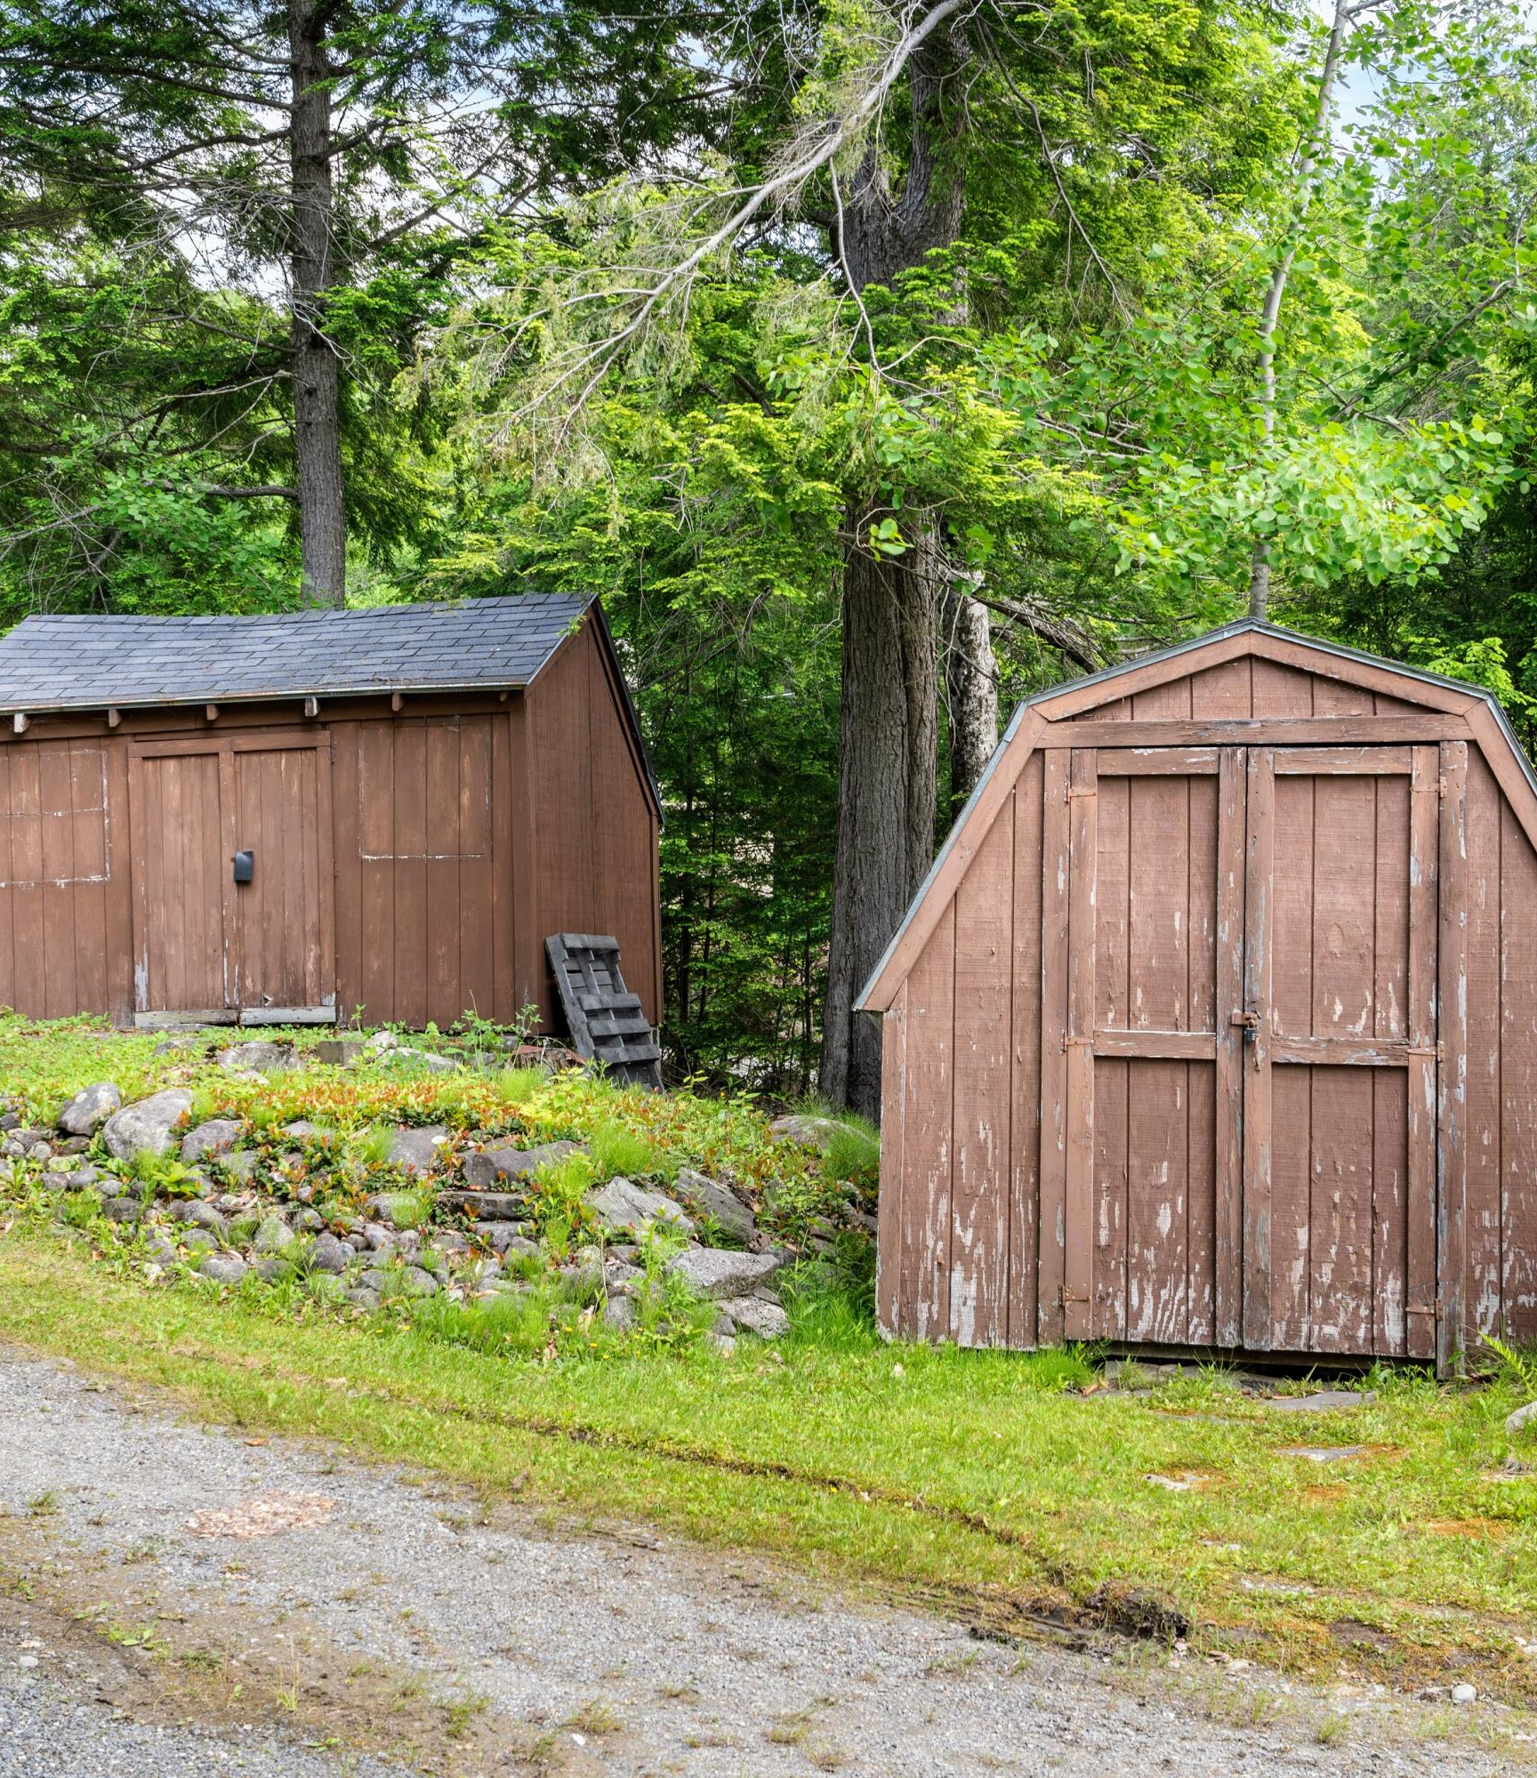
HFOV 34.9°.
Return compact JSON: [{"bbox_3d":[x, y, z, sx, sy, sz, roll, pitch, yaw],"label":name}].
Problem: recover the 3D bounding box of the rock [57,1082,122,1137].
[{"bbox_3d":[-3.141,1.016,11.300,0.299,0.265,0.260,0,0,0],"label":"rock"}]

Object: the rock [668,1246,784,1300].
[{"bbox_3d":[-0.152,1.361,8.680,0.410,0.200,0.300,0,-1,-1],"label":"rock"}]

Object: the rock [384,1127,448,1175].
[{"bbox_3d":[-1.499,1.112,10.400,0.275,0.208,0.250,0,0,0],"label":"rock"}]

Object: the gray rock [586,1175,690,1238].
[{"bbox_3d":[-0.507,1.247,9.600,0.417,0.242,0.360,0,0,0],"label":"gray rock"}]

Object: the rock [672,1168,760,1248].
[{"bbox_3d":[-0.196,1.175,9.027,0.330,0.280,0.270,0,-1,-1],"label":"rock"}]

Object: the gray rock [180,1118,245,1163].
[{"bbox_3d":[-2.436,1.103,10.700,0.283,0.205,0.250,0,0,0],"label":"gray rock"}]

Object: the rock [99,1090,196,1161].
[{"bbox_3d":[-2.471,0.935,9.728,0.360,0.290,0.290,1,-2,-14],"label":"rock"}]

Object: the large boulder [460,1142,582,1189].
[{"bbox_3d":[-1.020,1.140,10.100,0.499,0.202,0.360,0,0,0],"label":"large boulder"}]

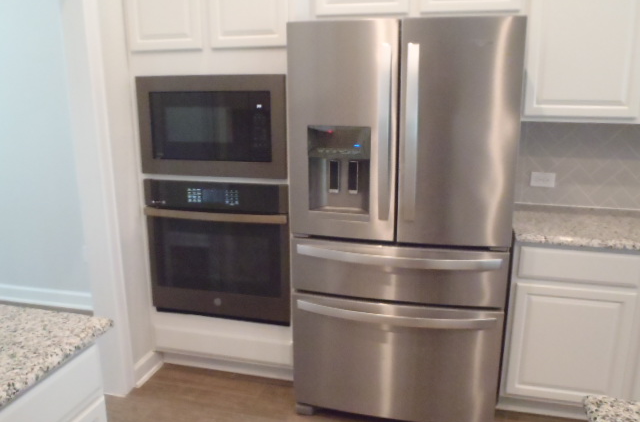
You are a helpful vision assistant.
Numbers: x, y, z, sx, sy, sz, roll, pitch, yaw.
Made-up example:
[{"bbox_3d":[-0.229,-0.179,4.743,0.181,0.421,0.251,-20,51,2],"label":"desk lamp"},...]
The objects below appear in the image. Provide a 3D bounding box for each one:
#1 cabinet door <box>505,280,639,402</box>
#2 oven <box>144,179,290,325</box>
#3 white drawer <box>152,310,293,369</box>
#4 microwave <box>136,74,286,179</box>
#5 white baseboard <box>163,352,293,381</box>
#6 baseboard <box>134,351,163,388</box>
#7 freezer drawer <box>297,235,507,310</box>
[{"bbox_3d":[1.106,0.599,2.302,0.473,0.549,0.025,3,13,14],"label":"cabinet door"},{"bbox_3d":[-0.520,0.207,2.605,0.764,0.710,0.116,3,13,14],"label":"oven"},{"bbox_3d":[-0.509,0.671,2.732,0.839,0.251,0.030,3,13,14],"label":"white drawer"},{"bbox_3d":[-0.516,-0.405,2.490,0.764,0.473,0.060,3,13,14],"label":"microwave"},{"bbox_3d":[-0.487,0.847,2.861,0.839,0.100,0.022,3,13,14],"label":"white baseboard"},{"bbox_3d":[-0.930,0.853,2.835,0.020,0.105,0.259,3,13,14],"label":"baseboard"},{"bbox_3d":[0.319,0.262,2.204,0.901,0.239,0.146,3,13,14],"label":"freezer drawer"}]

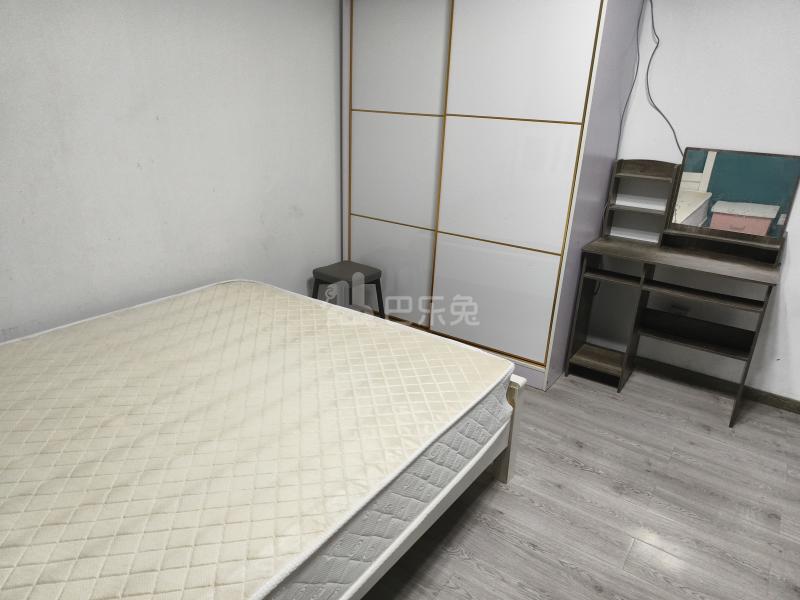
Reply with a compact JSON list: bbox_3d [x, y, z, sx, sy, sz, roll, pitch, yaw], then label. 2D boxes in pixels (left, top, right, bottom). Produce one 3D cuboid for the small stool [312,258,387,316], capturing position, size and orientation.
[{"bbox_3d":[-0.310,0.042,3.156,0.330,0.450,0.320,16,24,32],"label":"small stool"}]

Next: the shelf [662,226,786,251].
[{"bbox_3d":[1.569,-0.306,2.601,0.491,0.019,0.120,15,24,31],"label":"shelf"}]

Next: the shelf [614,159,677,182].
[{"bbox_3d":[1.256,-0.658,2.704,0.269,0.079,0.120,15,24,31],"label":"shelf"}]

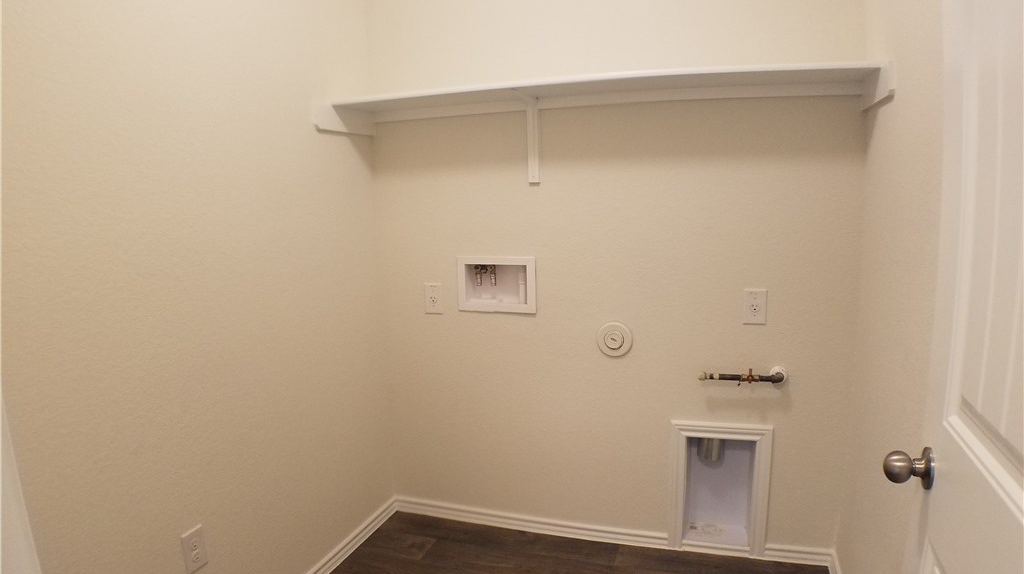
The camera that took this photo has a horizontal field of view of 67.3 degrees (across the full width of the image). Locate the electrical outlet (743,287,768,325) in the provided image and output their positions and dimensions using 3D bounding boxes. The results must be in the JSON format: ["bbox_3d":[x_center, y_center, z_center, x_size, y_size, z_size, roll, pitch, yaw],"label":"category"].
[{"bbox_3d":[0.801,0.065,2.530,0.070,0.115,0.010,1,9,19],"label":"electrical outlet"}]

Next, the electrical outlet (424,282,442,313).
[{"bbox_3d":[-0.297,0.043,2.910,0.070,0.115,0.010,1,9,19],"label":"electrical outlet"}]

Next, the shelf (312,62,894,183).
[{"bbox_3d":[0.217,-0.475,2.395,1.675,0.305,0.380,1,9,19],"label":"shelf"}]

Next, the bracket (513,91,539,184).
[{"bbox_3d":[0.050,-0.477,2.510,0.042,0.285,0.270,1,9,19],"label":"bracket"}]

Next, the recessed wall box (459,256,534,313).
[{"bbox_3d":[-0.042,-0.015,2.867,0.300,0.200,0.095,1,9,19],"label":"recessed wall box"}]

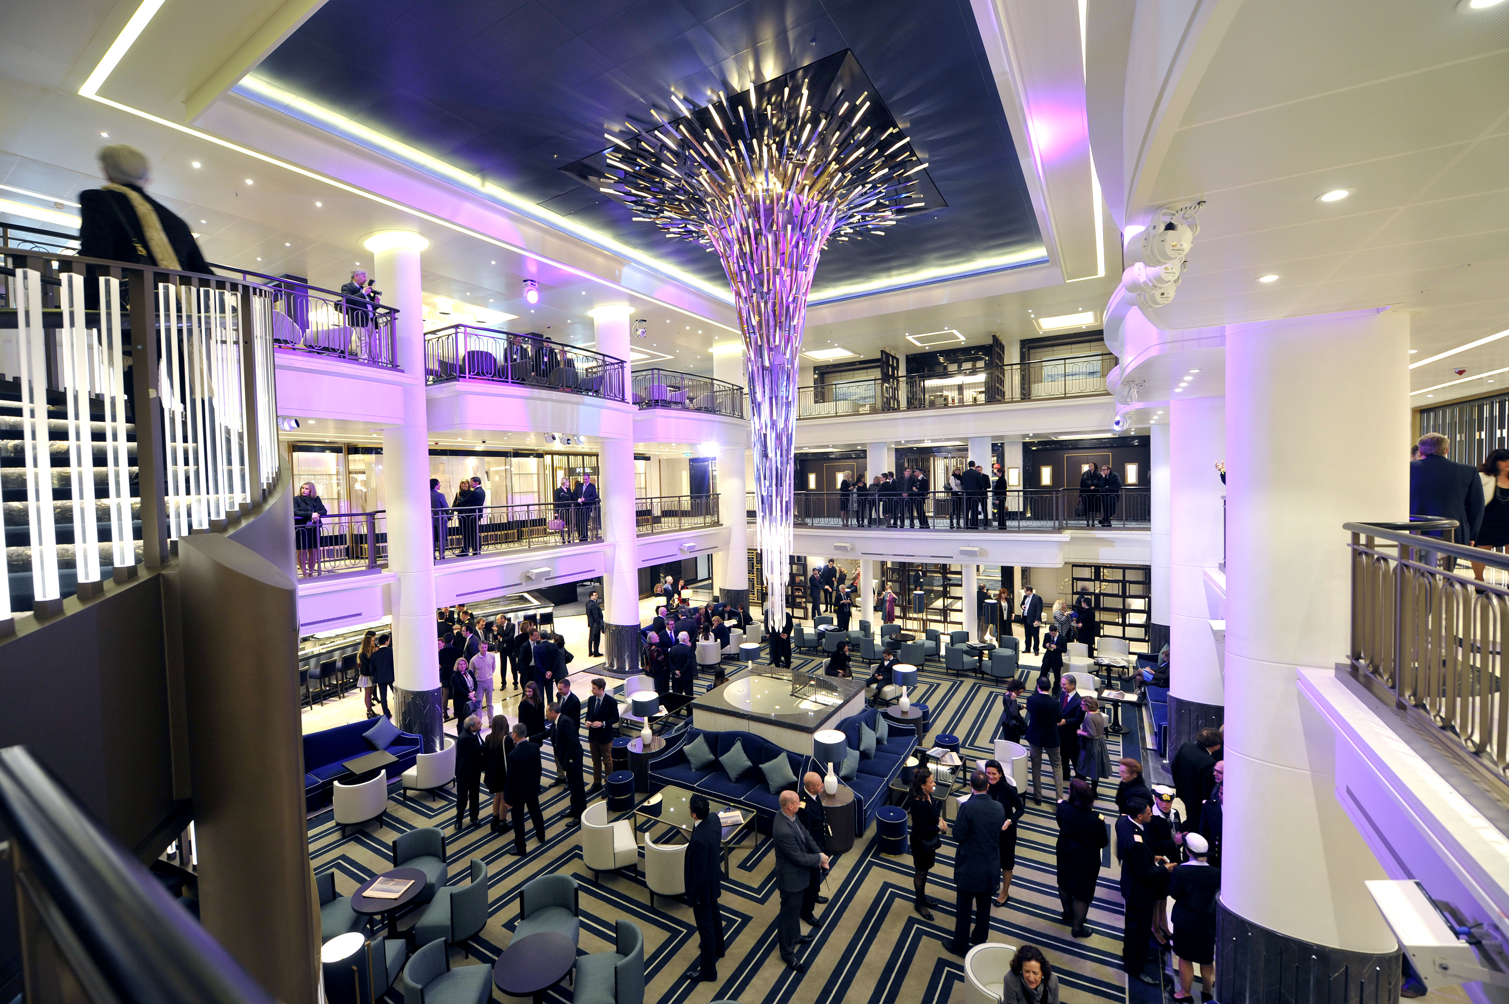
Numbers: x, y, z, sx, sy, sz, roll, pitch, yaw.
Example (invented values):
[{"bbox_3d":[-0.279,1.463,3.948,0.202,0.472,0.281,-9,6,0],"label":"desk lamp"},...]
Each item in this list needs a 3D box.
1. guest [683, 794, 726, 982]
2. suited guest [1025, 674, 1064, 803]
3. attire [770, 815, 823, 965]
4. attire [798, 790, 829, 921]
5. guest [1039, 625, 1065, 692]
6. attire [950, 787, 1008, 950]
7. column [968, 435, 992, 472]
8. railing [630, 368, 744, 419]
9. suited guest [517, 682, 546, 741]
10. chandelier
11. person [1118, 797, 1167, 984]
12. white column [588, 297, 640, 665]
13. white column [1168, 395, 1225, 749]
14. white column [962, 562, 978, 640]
[{"bbox_3d":[-0.520,3.869,5.939,0.340,1.800,0.500,-1,2,10],"label":"guest"},{"bbox_3d":[4.274,3.487,8.566,0.550,1.840,0.420,-1,2,19],"label":"suited guest"},{"bbox_3d":[0.457,3.966,6.142,0.520,1.500,0.500,-1,2,15],"label":"attire"},{"bbox_3d":[0.690,4.039,6.804,0.380,1.520,0.500,0,2,34],"label":"attire"},{"bbox_3d":[6.382,3.425,12.682,0.550,1.600,0.500,0,3,42],"label":"guest"},{"bbox_3d":[2.327,3.855,6.138,0.560,1.620,0.420,-1,2,15],"label":"attire"},{"bbox_3d":[6.870,-0.663,17.875,0.660,2.680,0.660,0,2,32],"label":"column"},{"bbox_3d":[-1.797,-3.100,17.629,1.150,1.080,4.500,0,2,32],"label":"railing"},{"bbox_3d":[-3.827,3.948,10.123,0.480,1.670,0.340,-2,2,-9],"label":"suited guest"},{"bbox_3d":[0.367,-1.663,11.230,5.800,8.400,5.800,0,2,32],"label":"chandelier"},{"bbox_3d":[3.812,3.776,5.811,0.380,1.780,0.520,-1,2,22],"label":"person"},{"bbox_3d":[-3.705,-0.249,15.872,1.020,9.500,1.020,-2,2,0],"label":"white column"},{"bbox_3d":[7.074,1.321,9.087,1.080,6.000,0.650,0,2,32],"label":"white column"},{"bbox_3d":[6.171,2.798,16.784,0.380,2.550,0.380,0,2,32],"label":"white column"}]

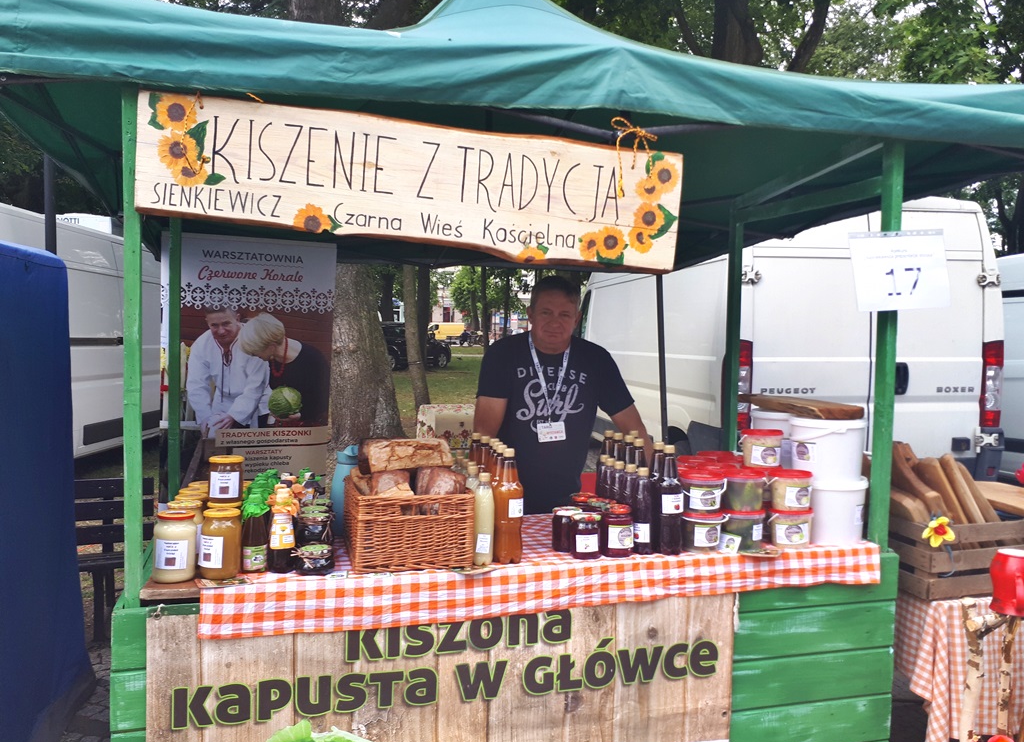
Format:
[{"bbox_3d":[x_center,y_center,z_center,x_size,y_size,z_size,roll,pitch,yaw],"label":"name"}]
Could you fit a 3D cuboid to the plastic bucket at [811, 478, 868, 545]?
[{"bbox_3d":[0.957,0.411,2.410,0.225,0.187,0.225,1,3,0],"label":"plastic bucket"}]

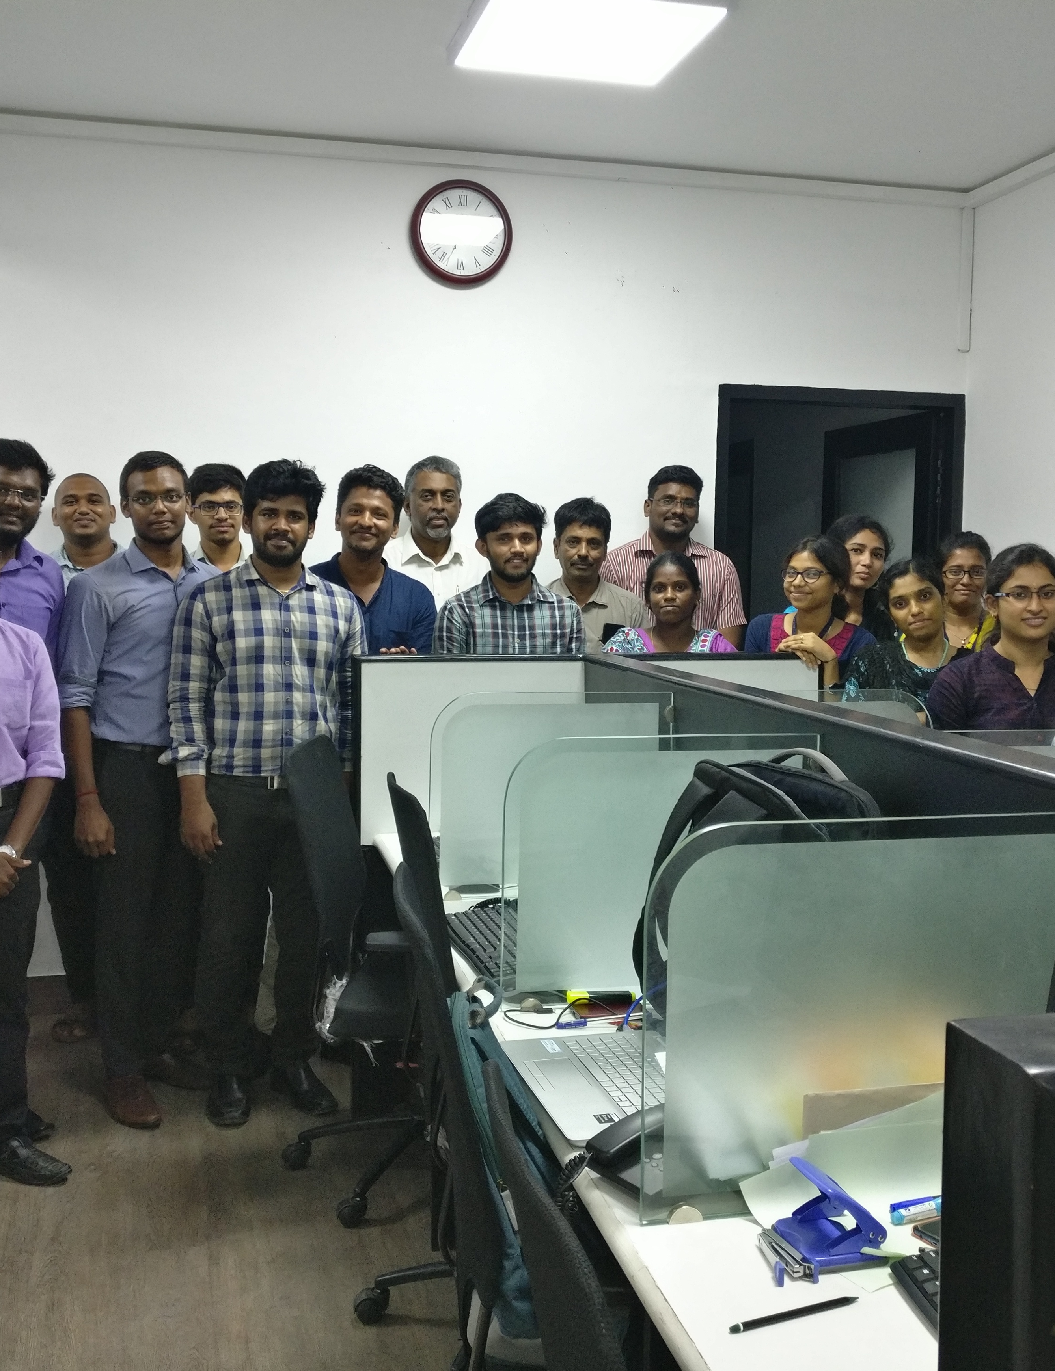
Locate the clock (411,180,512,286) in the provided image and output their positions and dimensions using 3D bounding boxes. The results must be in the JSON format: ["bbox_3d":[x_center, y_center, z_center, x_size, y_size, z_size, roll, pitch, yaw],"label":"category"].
[{"bbox_3d":[-0.215,-1.462,4.768,0.336,0.336,0.045,0,5,-12],"label":"clock"}]

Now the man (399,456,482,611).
[{"bbox_3d":[-0.269,0.207,4.460,0.500,1.771,0.290,0,5,-7],"label":"man"}]

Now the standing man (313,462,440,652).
[{"bbox_3d":[-0.444,0.249,4.195,0.500,1.727,0.300,0,5,-8],"label":"standing man"}]

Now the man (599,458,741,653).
[{"bbox_3d":[0.459,0.205,4.632,0.500,1.767,0.290,1,5,-2],"label":"man"}]

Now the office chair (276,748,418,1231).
[{"bbox_3d":[-0.241,0.658,3.480,0.630,1.040,0.620,1,5,-1],"label":"office chair"}]

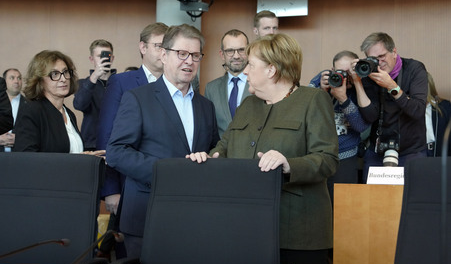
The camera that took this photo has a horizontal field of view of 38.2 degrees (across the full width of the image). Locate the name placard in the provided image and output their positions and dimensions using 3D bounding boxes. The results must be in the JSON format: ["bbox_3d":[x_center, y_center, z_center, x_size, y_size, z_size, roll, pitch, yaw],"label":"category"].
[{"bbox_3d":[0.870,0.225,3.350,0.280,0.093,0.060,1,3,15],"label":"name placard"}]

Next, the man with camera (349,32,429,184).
[{"bbox_3d":[0.980,0.320,3.917,0.520,1.810,0.480,1,3,22],"label":"man with camera"}]

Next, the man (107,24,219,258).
[{"bbox_3d":[-0.280,0.380,2.969,0.560,1.770,0.380,-1,3,-30],"label":"man"}]

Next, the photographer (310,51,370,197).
[{"bbox_3d":[0.745,0.340,4.268,0.520,1.740,0.460,1,3,20],"label":"photographer"}]

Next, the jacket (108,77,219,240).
[{"bbox_3d":[-0.280,0.135,2.958,0.550,0.750,0.350,-1,3,-30],"label":"jacket"}]

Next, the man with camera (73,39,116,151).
[{"bbox_3d":[-0.910,0.269,4.766,0.520,1.840,0.420,-1,3,-15],"label":"man with camera"}]

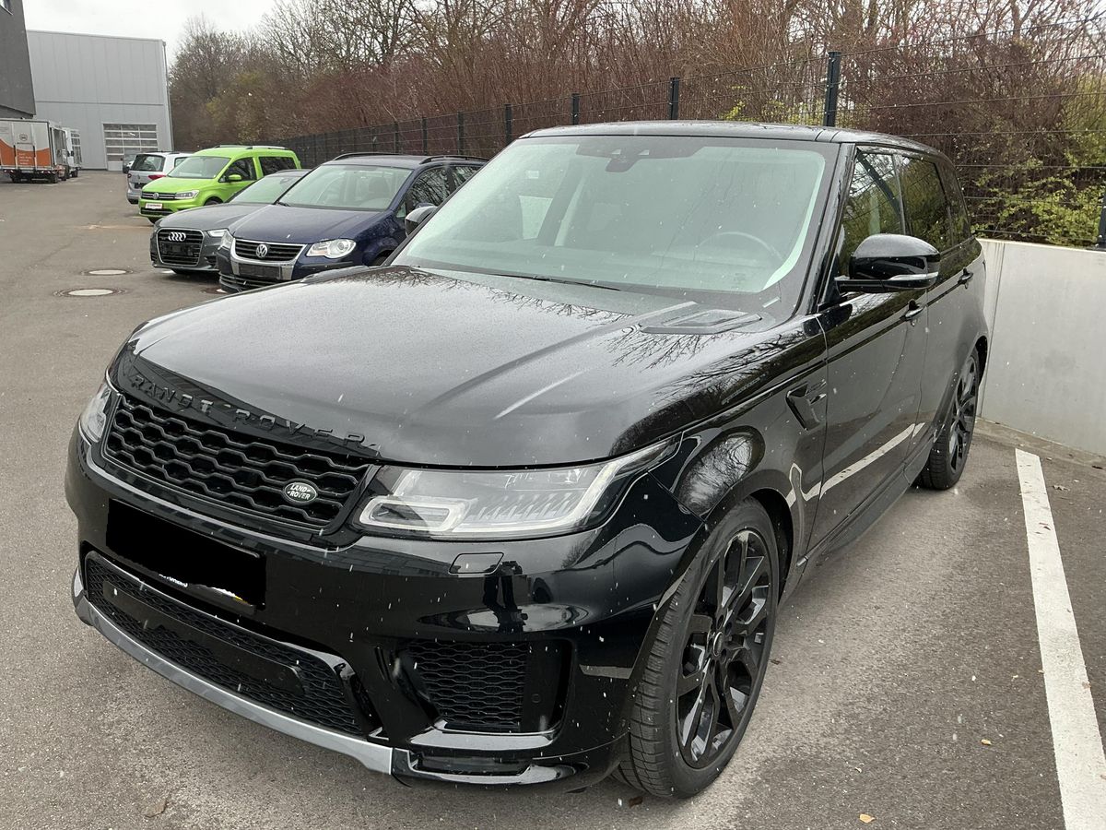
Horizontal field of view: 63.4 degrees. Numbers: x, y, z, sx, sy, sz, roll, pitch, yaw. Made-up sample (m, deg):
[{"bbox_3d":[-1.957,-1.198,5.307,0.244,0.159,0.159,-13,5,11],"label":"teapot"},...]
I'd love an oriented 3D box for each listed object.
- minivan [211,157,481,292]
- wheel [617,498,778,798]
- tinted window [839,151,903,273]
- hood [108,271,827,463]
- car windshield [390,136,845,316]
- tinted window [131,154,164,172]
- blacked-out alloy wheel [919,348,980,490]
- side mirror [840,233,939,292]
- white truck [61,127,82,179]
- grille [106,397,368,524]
[{"bbox_3d":[-1.837,-2.179,10.351,1.840,1.680,4.410,9,17,24],"label":"minivan"},{"bbox_3d":[0.332,0.557,2.299,0.285,0.770,0.770,10,17,31],"label":"wheel"},{"bbox_3d":[1.114,-0.723,3.179,0.060,0.430,1.000,-5,8,36],"label":"tinted window"},{"bbox_3d":[-0.384,-0.185,2.543,1.890,0.250,1.450,11,17,33],"label":"hood"},{"bbox_3d":[0.181,-0.707,3.197,1.540,0.150,0.900,12,55,33],"label":"car windshield"},{"bbox_3d":[-10.773,-6.685,23.764,1.250,0.480,0.140,11,-4,30],"label":"tinted window"},{"bbox_3d":[1.999,-0.022,4.643,0.280,0.780,0.780,12,18,33],"label":"blacked-out alloy wheel"},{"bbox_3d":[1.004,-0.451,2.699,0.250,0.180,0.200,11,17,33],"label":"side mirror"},{"bbox_3d":[-33.400,-17.600,60.200,2.300,3.100,6.400,-5,15,-23],"label":"white truck"},{"bbox_3d":[-0.744,0.110,2.056,0.900,0.180,0.090,12,-2,33],"label":"grille"}]

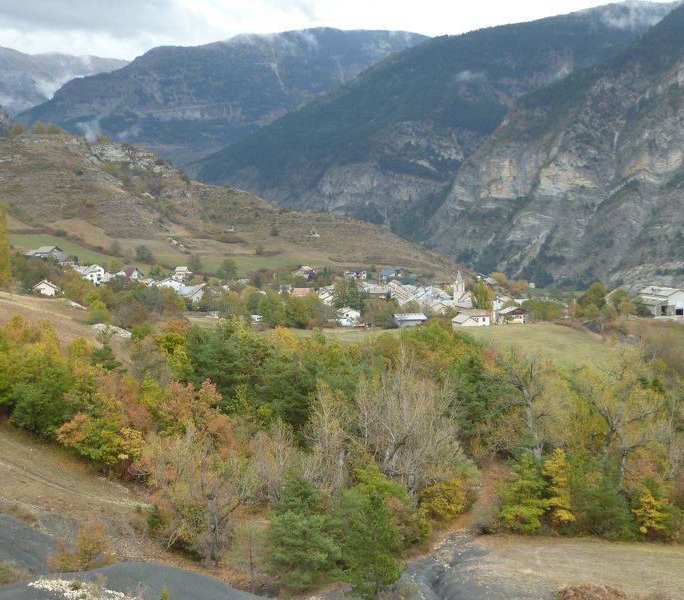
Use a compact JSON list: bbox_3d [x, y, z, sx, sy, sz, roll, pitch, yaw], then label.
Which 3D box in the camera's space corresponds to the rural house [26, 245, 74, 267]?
[{"bbox_3d":[-165.117,-25.207,720.000,22.000,11.500,15.000,-1,4,-20],"label":"rural house"}]

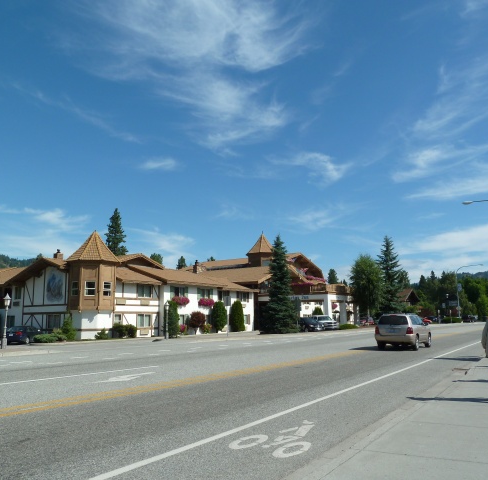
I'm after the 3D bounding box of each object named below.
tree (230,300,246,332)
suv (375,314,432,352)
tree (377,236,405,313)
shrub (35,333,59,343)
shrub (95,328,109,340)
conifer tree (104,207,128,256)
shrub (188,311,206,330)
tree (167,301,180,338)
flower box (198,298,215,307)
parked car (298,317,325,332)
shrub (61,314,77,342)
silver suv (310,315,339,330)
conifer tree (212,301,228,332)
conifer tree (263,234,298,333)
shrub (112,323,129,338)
[{"bbox_3d":[-0.856,8.615,52.097,1.800,3.560,1.800,0,-10,0],"label":"tree"},{"bbox_3d":[8.360,4.760,24.060,1.830,1.720,4.690,-7,-11,31],"label":"suv"},{"bbox_3d":[25.725,7.274,82.000,5.600,15.600,5.600,-7,-11,32],"label":"tree"},{"bbox_3d":[-13.840,6.871,32.353,1.750,0.640,1.500,-7,-11,33],"label":"shrub"},{"bbox_3d":[-11.870,7.872,38.500,1.100,1.000,1.100,-7,-11,32],"label":"shrub"},{"bbox_3d":[-21.685,5.147,78.000,6.000,20.500,6.000,-7,-12,31],"label":"conifer tree"},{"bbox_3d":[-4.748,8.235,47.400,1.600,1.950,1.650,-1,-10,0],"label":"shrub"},{"bbox_3d":[-6.151,6.984,40.500,1.150,3.300,1.150,-1,-9,0],"label":"tree"},{"bbox_3d":[-4.000,6.730,49.300,0.850,0.900,2.200,-7,-12,31],"label":"flower box"},{"bbox_3d":[6.732,9.108,49.728,1.800,1.460,4.600,2,-10,-21],"label":"parked car"},{"bbox_3d":[-15.259,7.647,40.300,1.350,2.300,1.350,-7,-12,31],"label":"shrub"},{"bbox_3d":[9.940,10.576,59.010,1.980,1.850,5.500,2,-10,-21],"label":"silver suv"},{"bbox_3d":[-2.539,8.059,48.500,1.600,3.350,1.600,-1,-9,0],"label":"conifer tree"},{"bbox_3d":[3.887,4.717,50.692,4.100,10.700,4.100,0,-10,0],"label":"conifer tree"},{"bbox_3d":[-11.258,8.299,42.200,1.300,1.400,1.400,-1,-10,0],"label":"shrub"}]

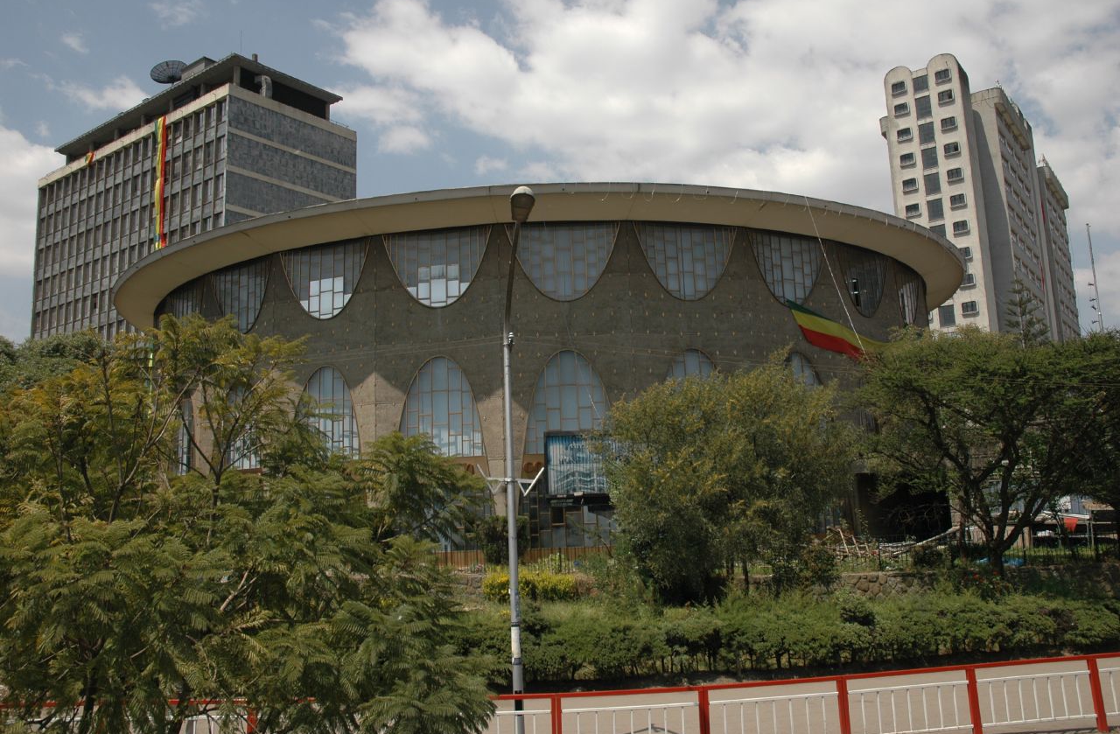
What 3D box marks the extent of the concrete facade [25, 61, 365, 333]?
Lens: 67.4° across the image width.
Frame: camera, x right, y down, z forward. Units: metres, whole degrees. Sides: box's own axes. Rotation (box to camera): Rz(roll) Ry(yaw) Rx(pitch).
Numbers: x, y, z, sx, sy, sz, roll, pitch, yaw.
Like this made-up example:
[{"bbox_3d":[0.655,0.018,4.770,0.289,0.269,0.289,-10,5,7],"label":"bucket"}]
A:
[{"bbox_3d":[-37.258,-4.782,83.858,33.700,42.280,13.220,-8,-10,35],"label":"concrete facade"}]

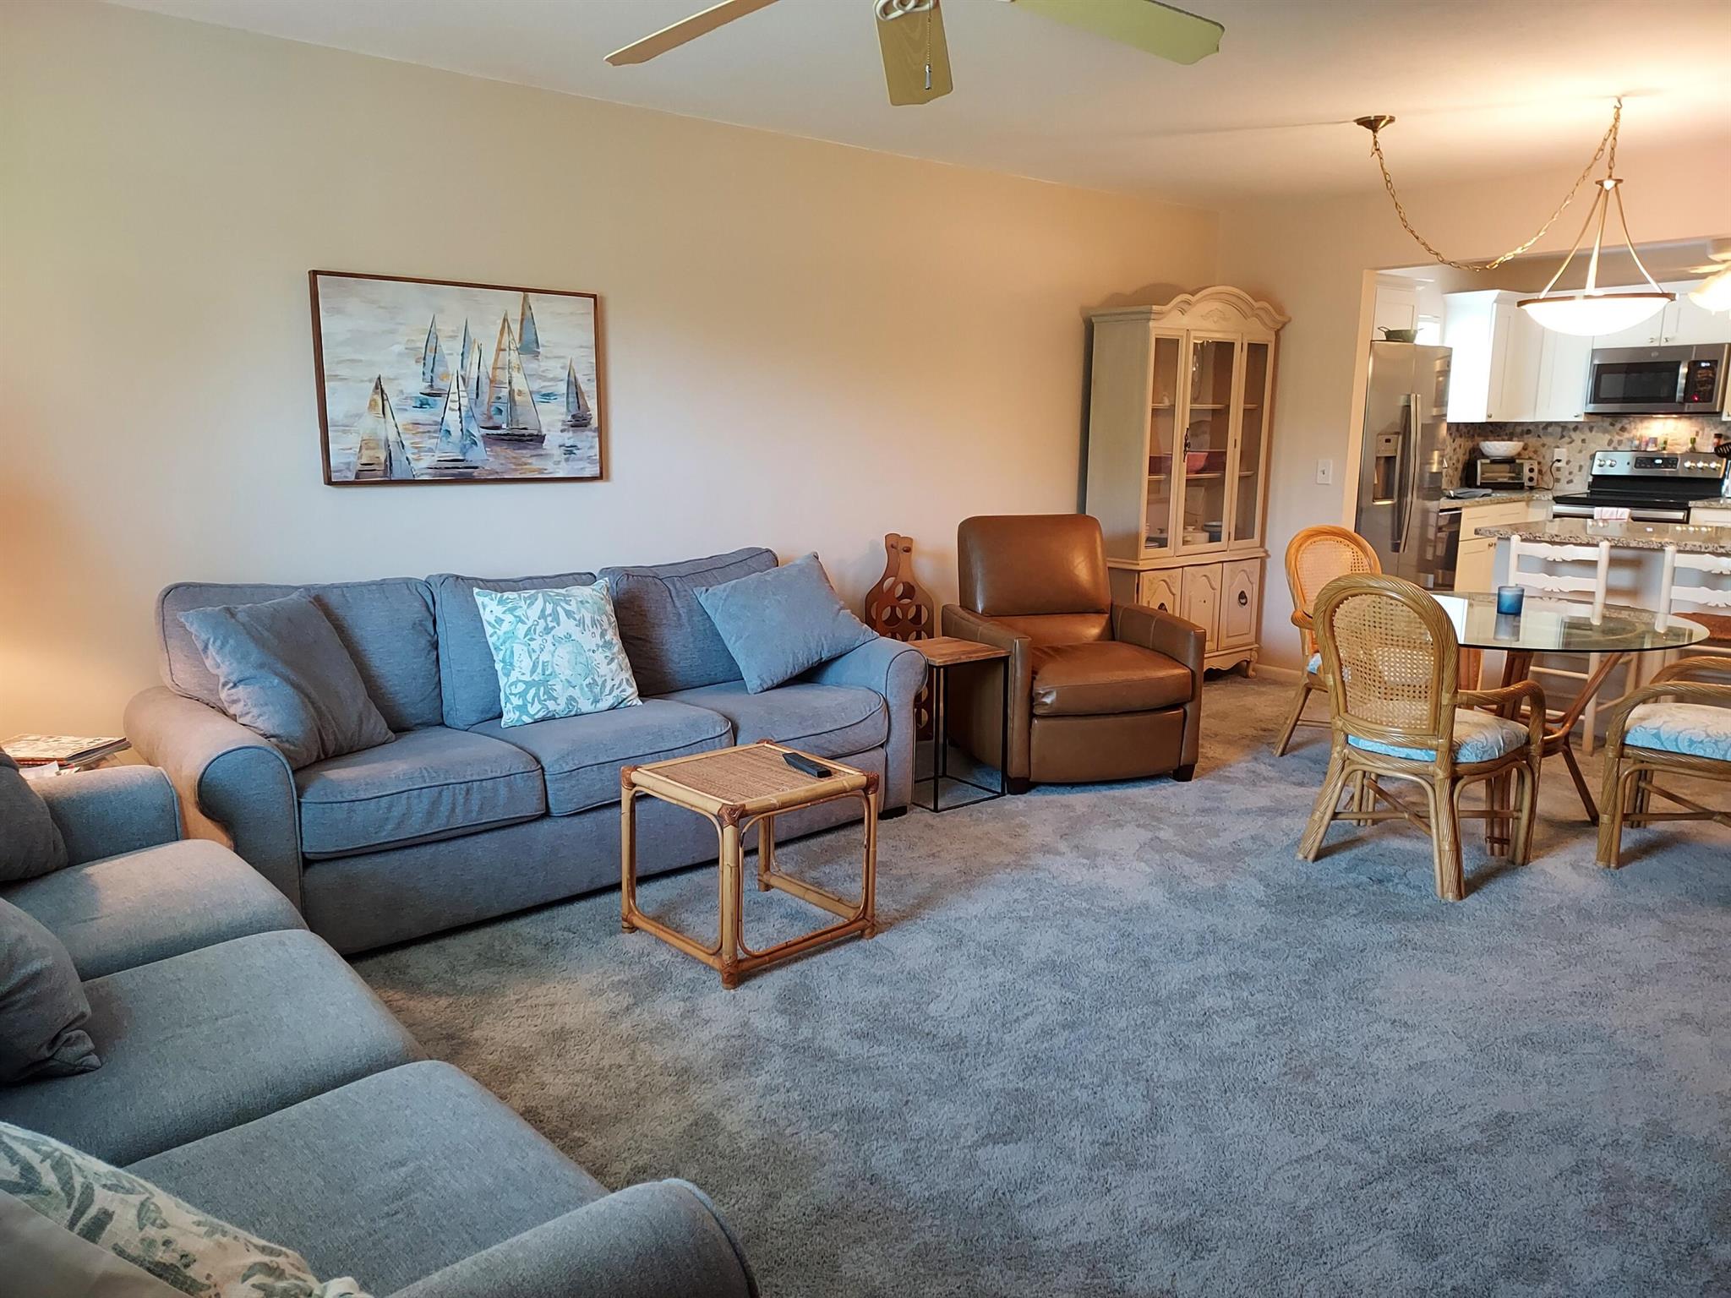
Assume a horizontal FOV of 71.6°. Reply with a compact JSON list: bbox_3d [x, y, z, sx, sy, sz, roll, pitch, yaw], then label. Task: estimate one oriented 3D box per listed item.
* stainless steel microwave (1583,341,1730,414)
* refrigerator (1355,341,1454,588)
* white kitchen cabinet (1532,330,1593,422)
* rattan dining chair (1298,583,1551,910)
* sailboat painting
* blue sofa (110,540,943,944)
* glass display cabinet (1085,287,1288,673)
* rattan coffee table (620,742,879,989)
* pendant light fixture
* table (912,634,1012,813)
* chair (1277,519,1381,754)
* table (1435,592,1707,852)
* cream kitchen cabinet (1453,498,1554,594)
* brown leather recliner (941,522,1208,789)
[{"bbox_3d":[5.114,-1.724,7.687,0.400,0.415,0.752,-8,14,-38],"label":"stainless steel microwave"},{"bbox_3d":[2.696,-0.812,6.846,0.890,1.765,0.780,-8,14,-38],"label":"refrigerator"},{"bbox_3d":[4.734,-1.911,7.990,0.330,0.800,0.320,-7,13,-37],"label":"white kitchen cabinet"},{"bbox_3d":[1.702,0.205,3.666,0.570,0.915,0.560,-9,13,-42],"label":"rattan dining chair"},{"bbox_3d":[-1.344,-0.897,4.073,0.968,0.662,0.039,-8,14,-38],"label":"sailboat painting"},{"bbox_3d":[-0.963,0.186,3.828,2.300,0.900,0.990,-8,14,-38],"label":"blue sofa"},{"bbox_3d":[1.619,-0.805,6.149,1.120,2.000,0.405,-8,14,-38],"label":"glass display cabinet"},{"bbox_3d":[-0.305,0.528,3.114,0.475,0.445,0.460,-9,13,-42],"label":"rattan coffee table"},{"bbox_3d":[2.397,-1.575,4.444,1.154,0.812,0.560,4,11,21],"label":"pendant light fixture"},{"bbox_3d":[0.283,0.269,4.357,0.360,0.530,0.325,-8,13,-40],"label":"table"},{"bbox_3d":[2.013,0.015,4.724,0.560,0.925,0.570,-3,10,-17],"label":"chair"},{"bbox_3d":[2.031,0.251,3.937,1.150,0.735,1.150,-7,13,-37],"label":"table"},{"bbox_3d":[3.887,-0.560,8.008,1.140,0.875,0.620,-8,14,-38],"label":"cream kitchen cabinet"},{"bbox_3d":[0.805,-0.036,4.868,0.800,0.970,0.900,-2,12,-15],"label":"brown leather recliner"}]

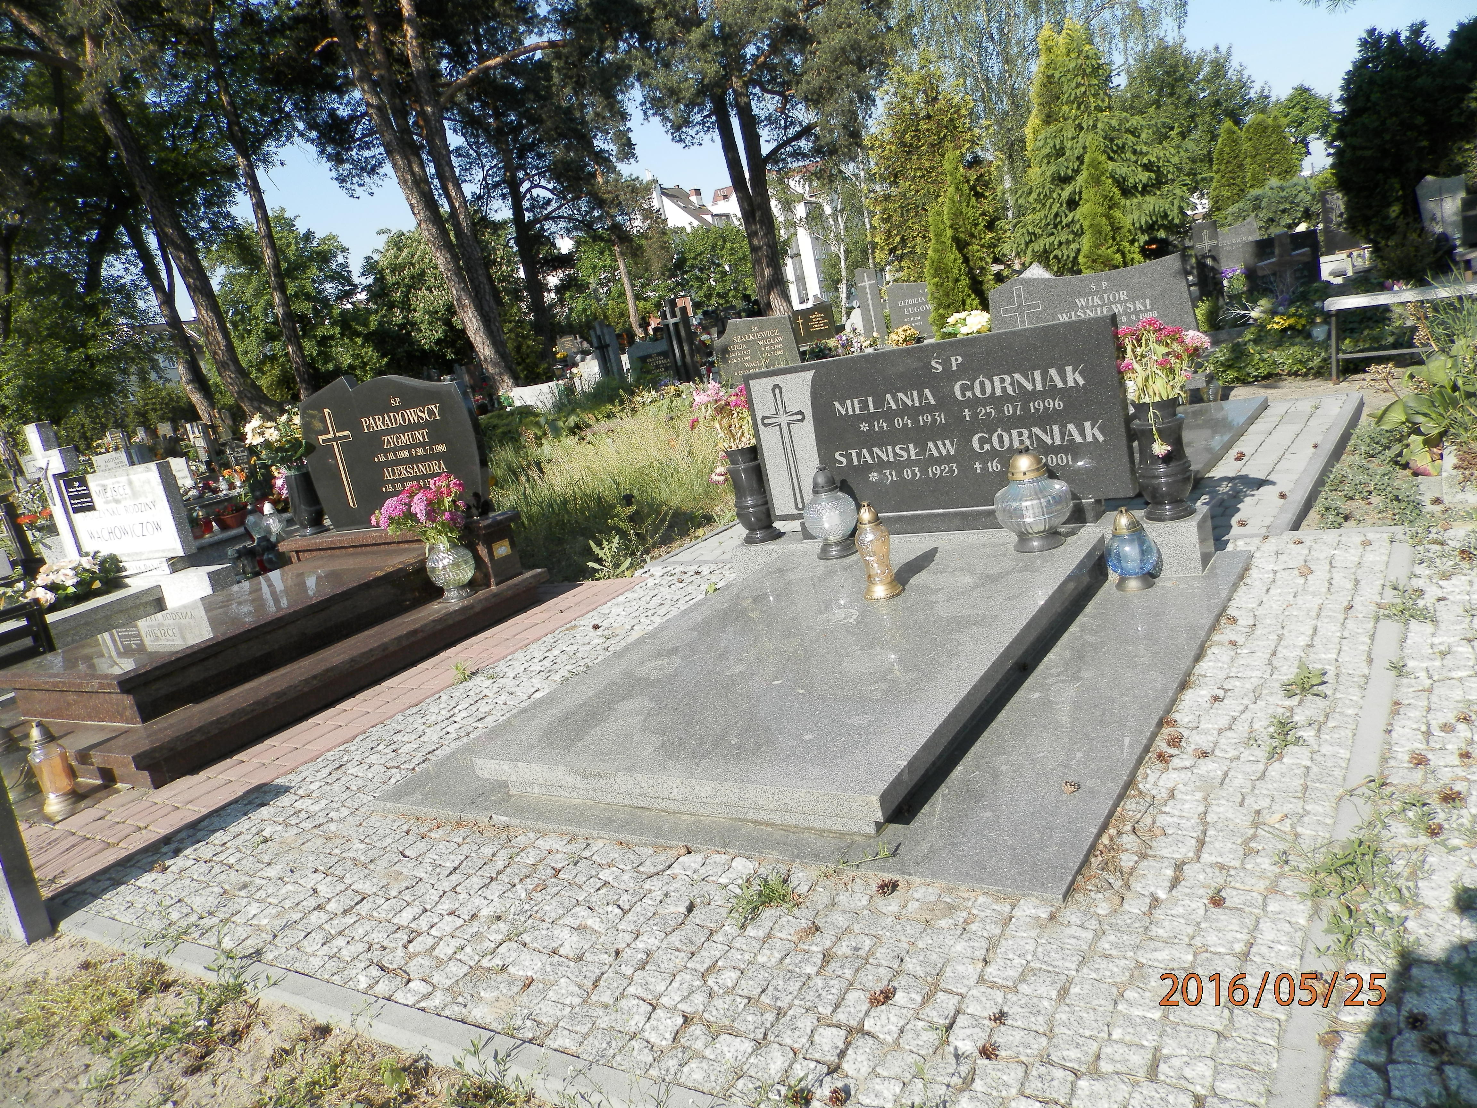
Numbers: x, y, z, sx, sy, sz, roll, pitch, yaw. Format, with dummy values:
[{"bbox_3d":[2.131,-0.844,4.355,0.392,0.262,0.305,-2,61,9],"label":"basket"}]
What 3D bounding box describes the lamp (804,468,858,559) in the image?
[{"bbox_3d":[0.342,-0.158,4.030,0.200,0.337,0.200,-3,16,34],"label":"lamp"}]

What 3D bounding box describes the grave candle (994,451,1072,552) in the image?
[{"bbox_3d":[0.913,-0.177,3.302,0.241,0.300,0.241,-3,16,35],"label":"grave candle"}]

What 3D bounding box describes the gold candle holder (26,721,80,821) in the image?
[{"bbox_3d":[-2.130,0.661,3.297,0.130,0.303,0.130,-3,16,35],"label":"gold candle holder"}]

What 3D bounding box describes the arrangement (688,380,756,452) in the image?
[{"bbox_3d":[-0.002,-0.531,4.355,0.306,0.321,0.275,-3,16,34],"label":"arrangement"}]

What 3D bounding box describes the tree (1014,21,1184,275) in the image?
[{"bbox_3d":[4.109,-4.413,12.375,1.850,3.313,1.850,-3,16,35],"label":"tree"}]

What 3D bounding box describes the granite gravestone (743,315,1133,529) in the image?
[{"bbox_3d":[0.694,-0.447,3.900,1.419,0.623,0.077,-3,16,34],"label":"granite gravestone"}]

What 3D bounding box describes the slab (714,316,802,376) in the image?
[{"bbox_3d":[0.187,-1.595,8.752,0.800,0.680,0.090,-3,16,34],"label":"slab"}]

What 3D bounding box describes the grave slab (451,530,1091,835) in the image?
[{"bbox_3d":[0.243,0.275,2.977,1.130,0.122,1.616,-3,16,35],"label":"grave slab"}]

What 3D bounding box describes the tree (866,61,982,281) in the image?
[{"bbox_3d":[2.628,-4.560,13.897,1.600,3.505,1.600,-3,16,35],"label":"tree"}]

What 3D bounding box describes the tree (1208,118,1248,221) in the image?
[{"bbox_3d":[11.323,-8.443,24.289,0.900,2.803,0.900,-3,16,34],"label":"tree"}]

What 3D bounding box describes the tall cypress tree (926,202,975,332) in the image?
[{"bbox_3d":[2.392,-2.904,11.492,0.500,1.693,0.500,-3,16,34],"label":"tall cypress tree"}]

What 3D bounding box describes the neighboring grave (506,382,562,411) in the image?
[{"bbox_3d":[-2.543,-2.348,15.474,0.800,0.500,1.400,-3,16,35],"label":"neighboring grave"}]

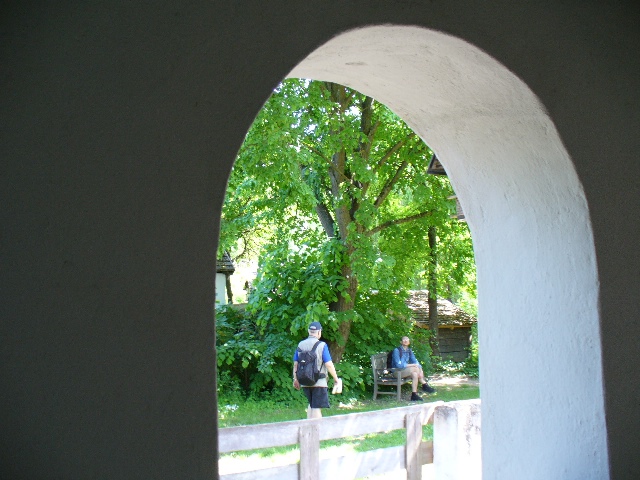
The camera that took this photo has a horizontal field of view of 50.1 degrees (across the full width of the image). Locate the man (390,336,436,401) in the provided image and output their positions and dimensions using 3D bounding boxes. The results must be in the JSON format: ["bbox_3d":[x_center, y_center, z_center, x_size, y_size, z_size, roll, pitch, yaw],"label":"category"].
[{"bbox_3d":[1.845,2.546,13.500,0.820,1.280,0.520,-2,-4,32],"label":"man"}]

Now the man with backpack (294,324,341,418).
[{"bbox_3d":[-0.050,2.052,9.750,0.620,1.770,0.520,-2,-3,21],"label":"man with backpack"}]

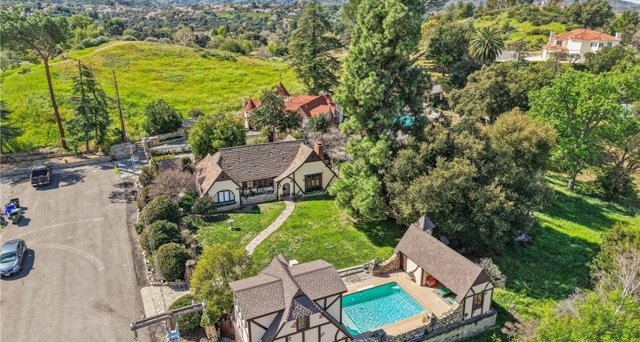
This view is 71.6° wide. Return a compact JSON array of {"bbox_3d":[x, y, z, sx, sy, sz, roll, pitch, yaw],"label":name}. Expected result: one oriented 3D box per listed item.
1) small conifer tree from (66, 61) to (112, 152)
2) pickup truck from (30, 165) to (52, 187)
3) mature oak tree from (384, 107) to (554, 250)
[{"bbox_3d":[-33.639,-9.062,64.335,5.800,13.400,5.400,-1,20,0],"label":"small conifer tree"},{"bbox_3d":[-36.425,0.458,58.023,2.000,1.860,5.400,-10,21,-25],"label":"pickup truck"},{"bbox_3d":[16.509,-0.504,47.704,17.200,12.600,15.800,6,20,19],"label":"mature oak tree"}]

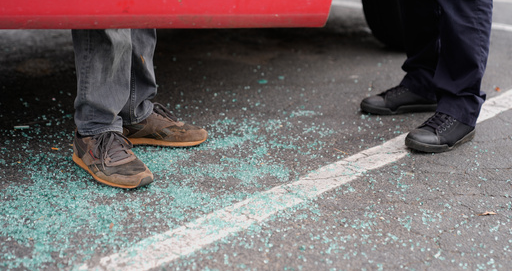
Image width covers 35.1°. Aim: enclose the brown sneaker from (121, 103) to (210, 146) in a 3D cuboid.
[{"bbox_3d":[-0.293,-0.034,2.510,0.303,0.112,0.110,0,20,-3],"label":"brown sneaker"}]

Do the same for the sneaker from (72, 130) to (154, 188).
[{"bbox_3d":[-0.399,0.059,2.235,0.303,0.112,0.110,18,25,39],"label":"sneaker"}]

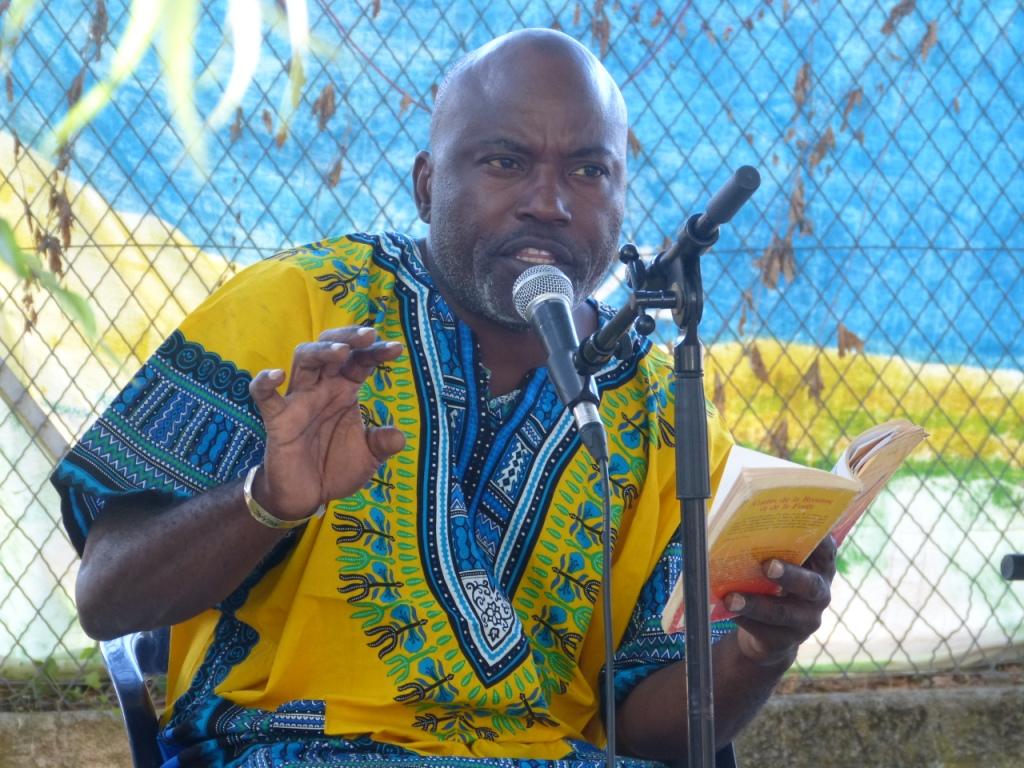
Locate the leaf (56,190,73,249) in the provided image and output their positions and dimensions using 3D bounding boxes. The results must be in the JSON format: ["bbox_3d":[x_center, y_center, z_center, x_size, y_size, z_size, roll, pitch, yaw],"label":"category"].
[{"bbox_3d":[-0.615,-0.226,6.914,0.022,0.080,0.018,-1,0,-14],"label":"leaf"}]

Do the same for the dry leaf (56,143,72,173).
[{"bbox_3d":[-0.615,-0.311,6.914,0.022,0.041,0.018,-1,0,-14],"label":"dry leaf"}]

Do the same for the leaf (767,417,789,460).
[{"bbox_3d":[0.403,0.083,7.612,0.030,0.060,0.018,0,1,16],"label":"leaf"}]

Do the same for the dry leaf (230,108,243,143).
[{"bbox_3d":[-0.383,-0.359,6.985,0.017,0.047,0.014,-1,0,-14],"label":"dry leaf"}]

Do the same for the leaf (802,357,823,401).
[{"bbox_3d":[0.433,-0.006,7.225,0.032,0.066,0.024,-1,0,-14],"label":"leaf"}]

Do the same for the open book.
[{"bbox_3d":[0.229,0.115,4.100,0.200,0.055,0.172,-18,-23,-41],"label":"open book"}]

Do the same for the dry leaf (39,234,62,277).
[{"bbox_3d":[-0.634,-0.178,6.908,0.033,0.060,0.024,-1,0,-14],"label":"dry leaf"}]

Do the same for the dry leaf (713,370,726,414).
[{"bbox_3d":[0.296,0.012,7.186,0.020,0.063,0.016,-1,0,-14],"label":"dry leaf"}]

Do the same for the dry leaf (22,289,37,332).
[{"bbox_3d":[-0.703,-0.106,7.330,0.020,0.061,0.012,0,1,16],"label":"dry leaf"}]

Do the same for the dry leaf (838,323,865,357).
[{"bbox_3d":[0.489,-0.064,7.241,0.037,0.049,0.024,-1,0,-14],"label":"dry leaf"}]

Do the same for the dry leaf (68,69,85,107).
[{"bbox_3d":[-0.636,-0.433,7.347,0.023,0.056,0.014,0,1,16],"label":"dry leaf"}]

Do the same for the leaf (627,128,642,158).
[{"bbox_3d":[0.174,-0.342,7.151,0.023,0.043,0.018,-1,0,-14],"label":"leaf"}]

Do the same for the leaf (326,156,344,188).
[{"bbox_3d":[-0.261,-0.313,7.445,0.027,0.047,0.016,0,1,16],"label":"leaf"}]

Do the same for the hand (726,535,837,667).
[{"bbox_3d":[0.220,0.176,4.100,0.080,0.105,0.085,20,8,42],"label":"hand"}]

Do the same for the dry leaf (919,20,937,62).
[{"bbox_3d":[0.633,-0.522,7.668,0.027,0.064,0.017,0,1,16],"label":"dry leaf"}]

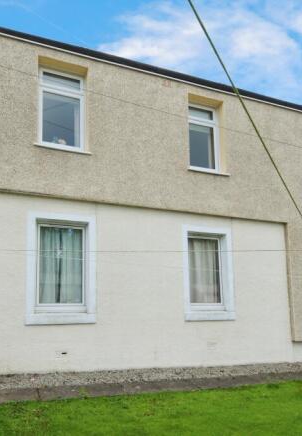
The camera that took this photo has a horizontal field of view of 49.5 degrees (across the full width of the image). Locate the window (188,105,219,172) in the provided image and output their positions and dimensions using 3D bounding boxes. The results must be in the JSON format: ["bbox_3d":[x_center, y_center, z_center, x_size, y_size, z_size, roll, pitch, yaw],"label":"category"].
[{"bbox_3d":[1.069,-1.629,6.837,0.740,1.376,0.100,4,-10,-22],"label":"window"}]

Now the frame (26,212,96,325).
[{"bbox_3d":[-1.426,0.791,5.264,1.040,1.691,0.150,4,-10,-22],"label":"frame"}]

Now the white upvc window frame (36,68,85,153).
[{"bbox_3d":[-1.571,-1.879,5.754,0.740,1.388,0.100,4,-10,-22],"label":"white upvc window frame"}]

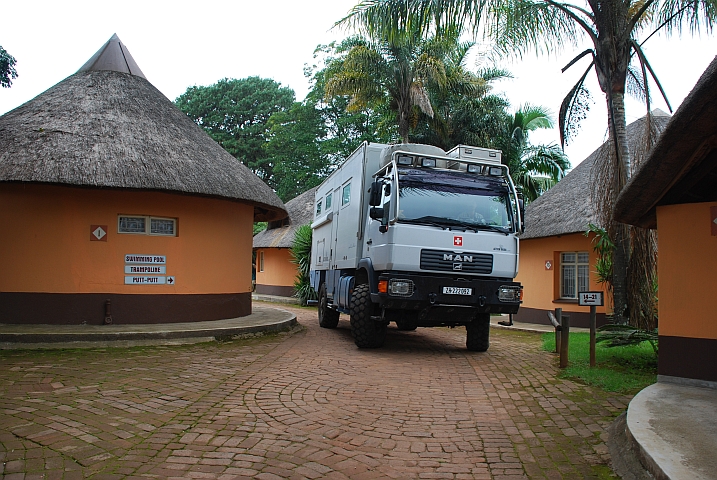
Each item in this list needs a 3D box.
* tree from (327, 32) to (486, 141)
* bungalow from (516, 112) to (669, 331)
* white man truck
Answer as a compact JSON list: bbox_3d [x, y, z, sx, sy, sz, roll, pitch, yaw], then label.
[{"bbox_3d":[1.891,-2.453,20.295,5.900,10.486,5.600,2,-4,0],"label":"tree"},{"bbox_3d":[8.944,-0.598,16.049,9.400,6.441,9.400,-1,-5,30],"label":"bungalow"},{"bbox_3d":[0.713,0.271,12.693,2.500,3.880,8.100,5,-5,-13],"label":"white man truck"}]

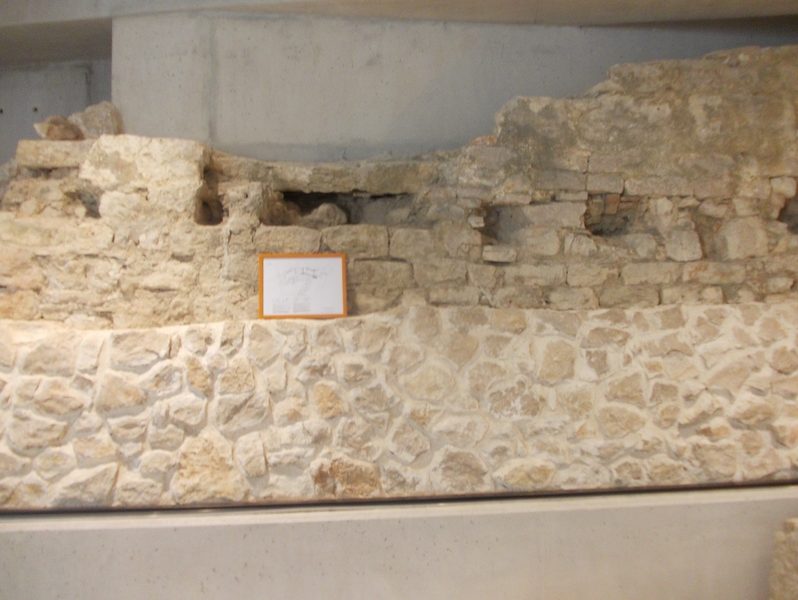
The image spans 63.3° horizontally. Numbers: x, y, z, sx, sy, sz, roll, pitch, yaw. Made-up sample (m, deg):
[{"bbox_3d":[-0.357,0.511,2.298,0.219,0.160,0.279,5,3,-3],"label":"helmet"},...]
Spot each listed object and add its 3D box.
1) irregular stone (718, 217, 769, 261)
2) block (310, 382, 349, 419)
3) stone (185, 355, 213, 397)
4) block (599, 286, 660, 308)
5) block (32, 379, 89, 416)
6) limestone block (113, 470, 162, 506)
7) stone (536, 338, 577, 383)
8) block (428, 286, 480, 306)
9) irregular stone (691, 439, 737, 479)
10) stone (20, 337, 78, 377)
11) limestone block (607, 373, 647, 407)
[{"bbox_3d":[1.980,-0.359,3.822,0.307,0.248,0.200,-1,3,-4],"label":"irregular stone"},{"bbox_3d":[-0.377,0.534,3.527,0.208,0.190,0.150,-1,3,-4],"label":"block"},{"bbox_3d":[-0.972,0.378,3.152,0.131,0.195,0.130,0,-1,-6],"label":"stone"},{"bbox_3d":[1.181,-0.012,3.436,0.327,0.114,0.180,0,-1,-7],"label":"block"},{"bbox_3d":[-1.647,0.475,3.196,0.258,0.179,0.170,-1,-3,-4],"label":"block"},{"bbox_3d":[-1.198,0.858,3.021,0.210,0.155,0.160,0,-1,-7],"label":"limestone block"},{"bbox_3d":[0.862,0.329,3.634,0.232,0.239,0.160,-1,3,-4],"label":"stone"},{"bbox_3d":[0.297,-0.023,3.649,0.285,0.109,0.150,-1,3,-4],"label":"block"},{"bbox_3d":[1.612,0.815,3.374,0.238,0.199,0.160,-1,-3,-4],"label":"irregular stone"},{"bbox_3d":[-1.703,0.277,3.207,0.267,0.190,0.180,-1,-3,-4],"label":"stone"},{"bbox_3d":[1.260,0.497,3.657,0.217,0.186,0.141,0,2,-6],"label":"limestone block"}]

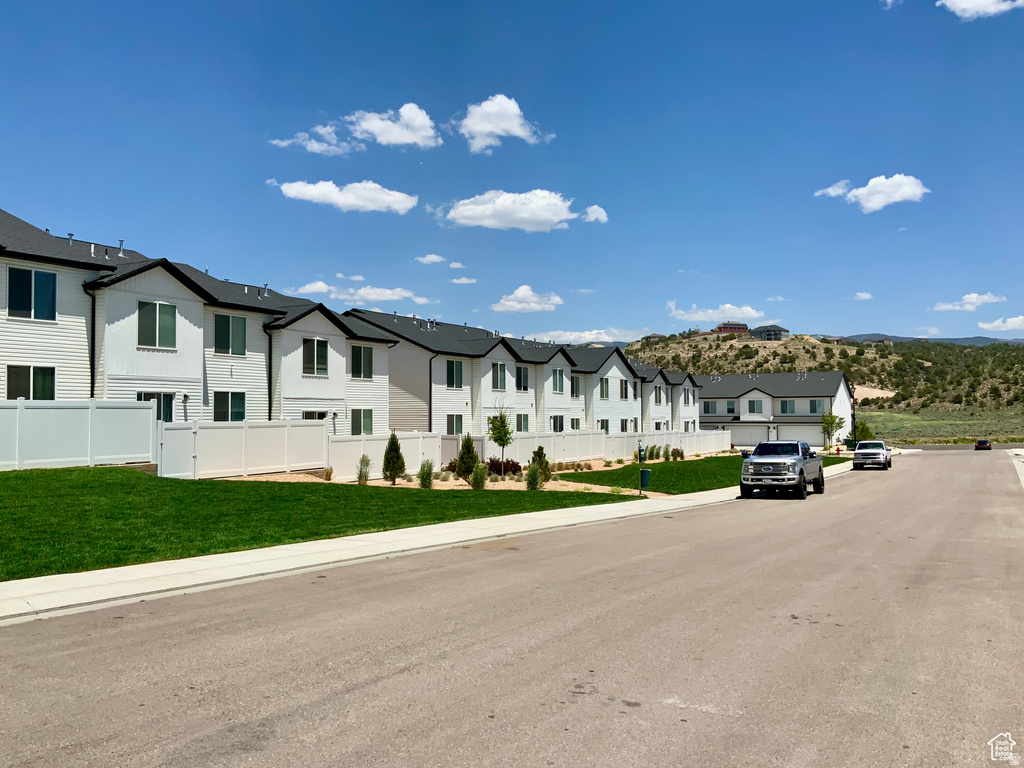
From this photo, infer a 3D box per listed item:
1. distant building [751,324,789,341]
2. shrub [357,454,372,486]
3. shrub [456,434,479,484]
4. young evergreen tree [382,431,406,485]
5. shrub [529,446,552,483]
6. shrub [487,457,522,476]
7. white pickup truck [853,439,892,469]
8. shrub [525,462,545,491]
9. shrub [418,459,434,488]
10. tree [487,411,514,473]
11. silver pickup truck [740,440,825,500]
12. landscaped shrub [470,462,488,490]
[{"bbox_3d":[156.261,-31.034,520.000,19.500,9.700,15.000,-2,-3,33],"label":"distant building"},{"bbox_3d":[-5.509,3.201,32.041,0.560,1.100,0.560,0,-2,0],"label":"shrub"},{"bbox_3d":[-1.650,2.813,31.712,0.850,1.980,0.850,0,-2,0],"label":"shrub"},{"bbox_3d":[-4.391,2.743,32.042,0.860,2.050,0.860,0,-2,0],"label":"young evergreen tree"},{"bbox_3d":[1.081,3.123,32.180,0.850,1.550,0.850,0,-2,0],"label":"shrub"},{"bbox_3d":[-0.325,3.790,39.459,1.550,0.880,1.200,0,-2,0],"label":"shrub"},{"bbox_3d":[24.263,4.731,57.452,1.970,1.830,5.450,-2,-4,28],"label":"white pickup truck"},{"bbox_3d":[0.770,3.328,30.880,0.550,0.970,0.550,0,-2,0],"label":"shrub"},{"bbox_3d":[-3.019,3.187,30.453,0.540,1.040,0.540,0,-2,0],"label":"shrub"},{"bbox_3d":[-0.484,2.557,38.604,1.200,3.200,1.200,0,-2,0],"label":"tree"},{"bbox_3d":[10.726,3.248,33.352,2.100,2.090,6.300,-2,-4,28],"label":"silver pickup truck"},{"bbox_3d":[-1.157,3.253,30.457,0.660,0.980,0.640,0,-2,0],"label":"landscaped shrub"}]

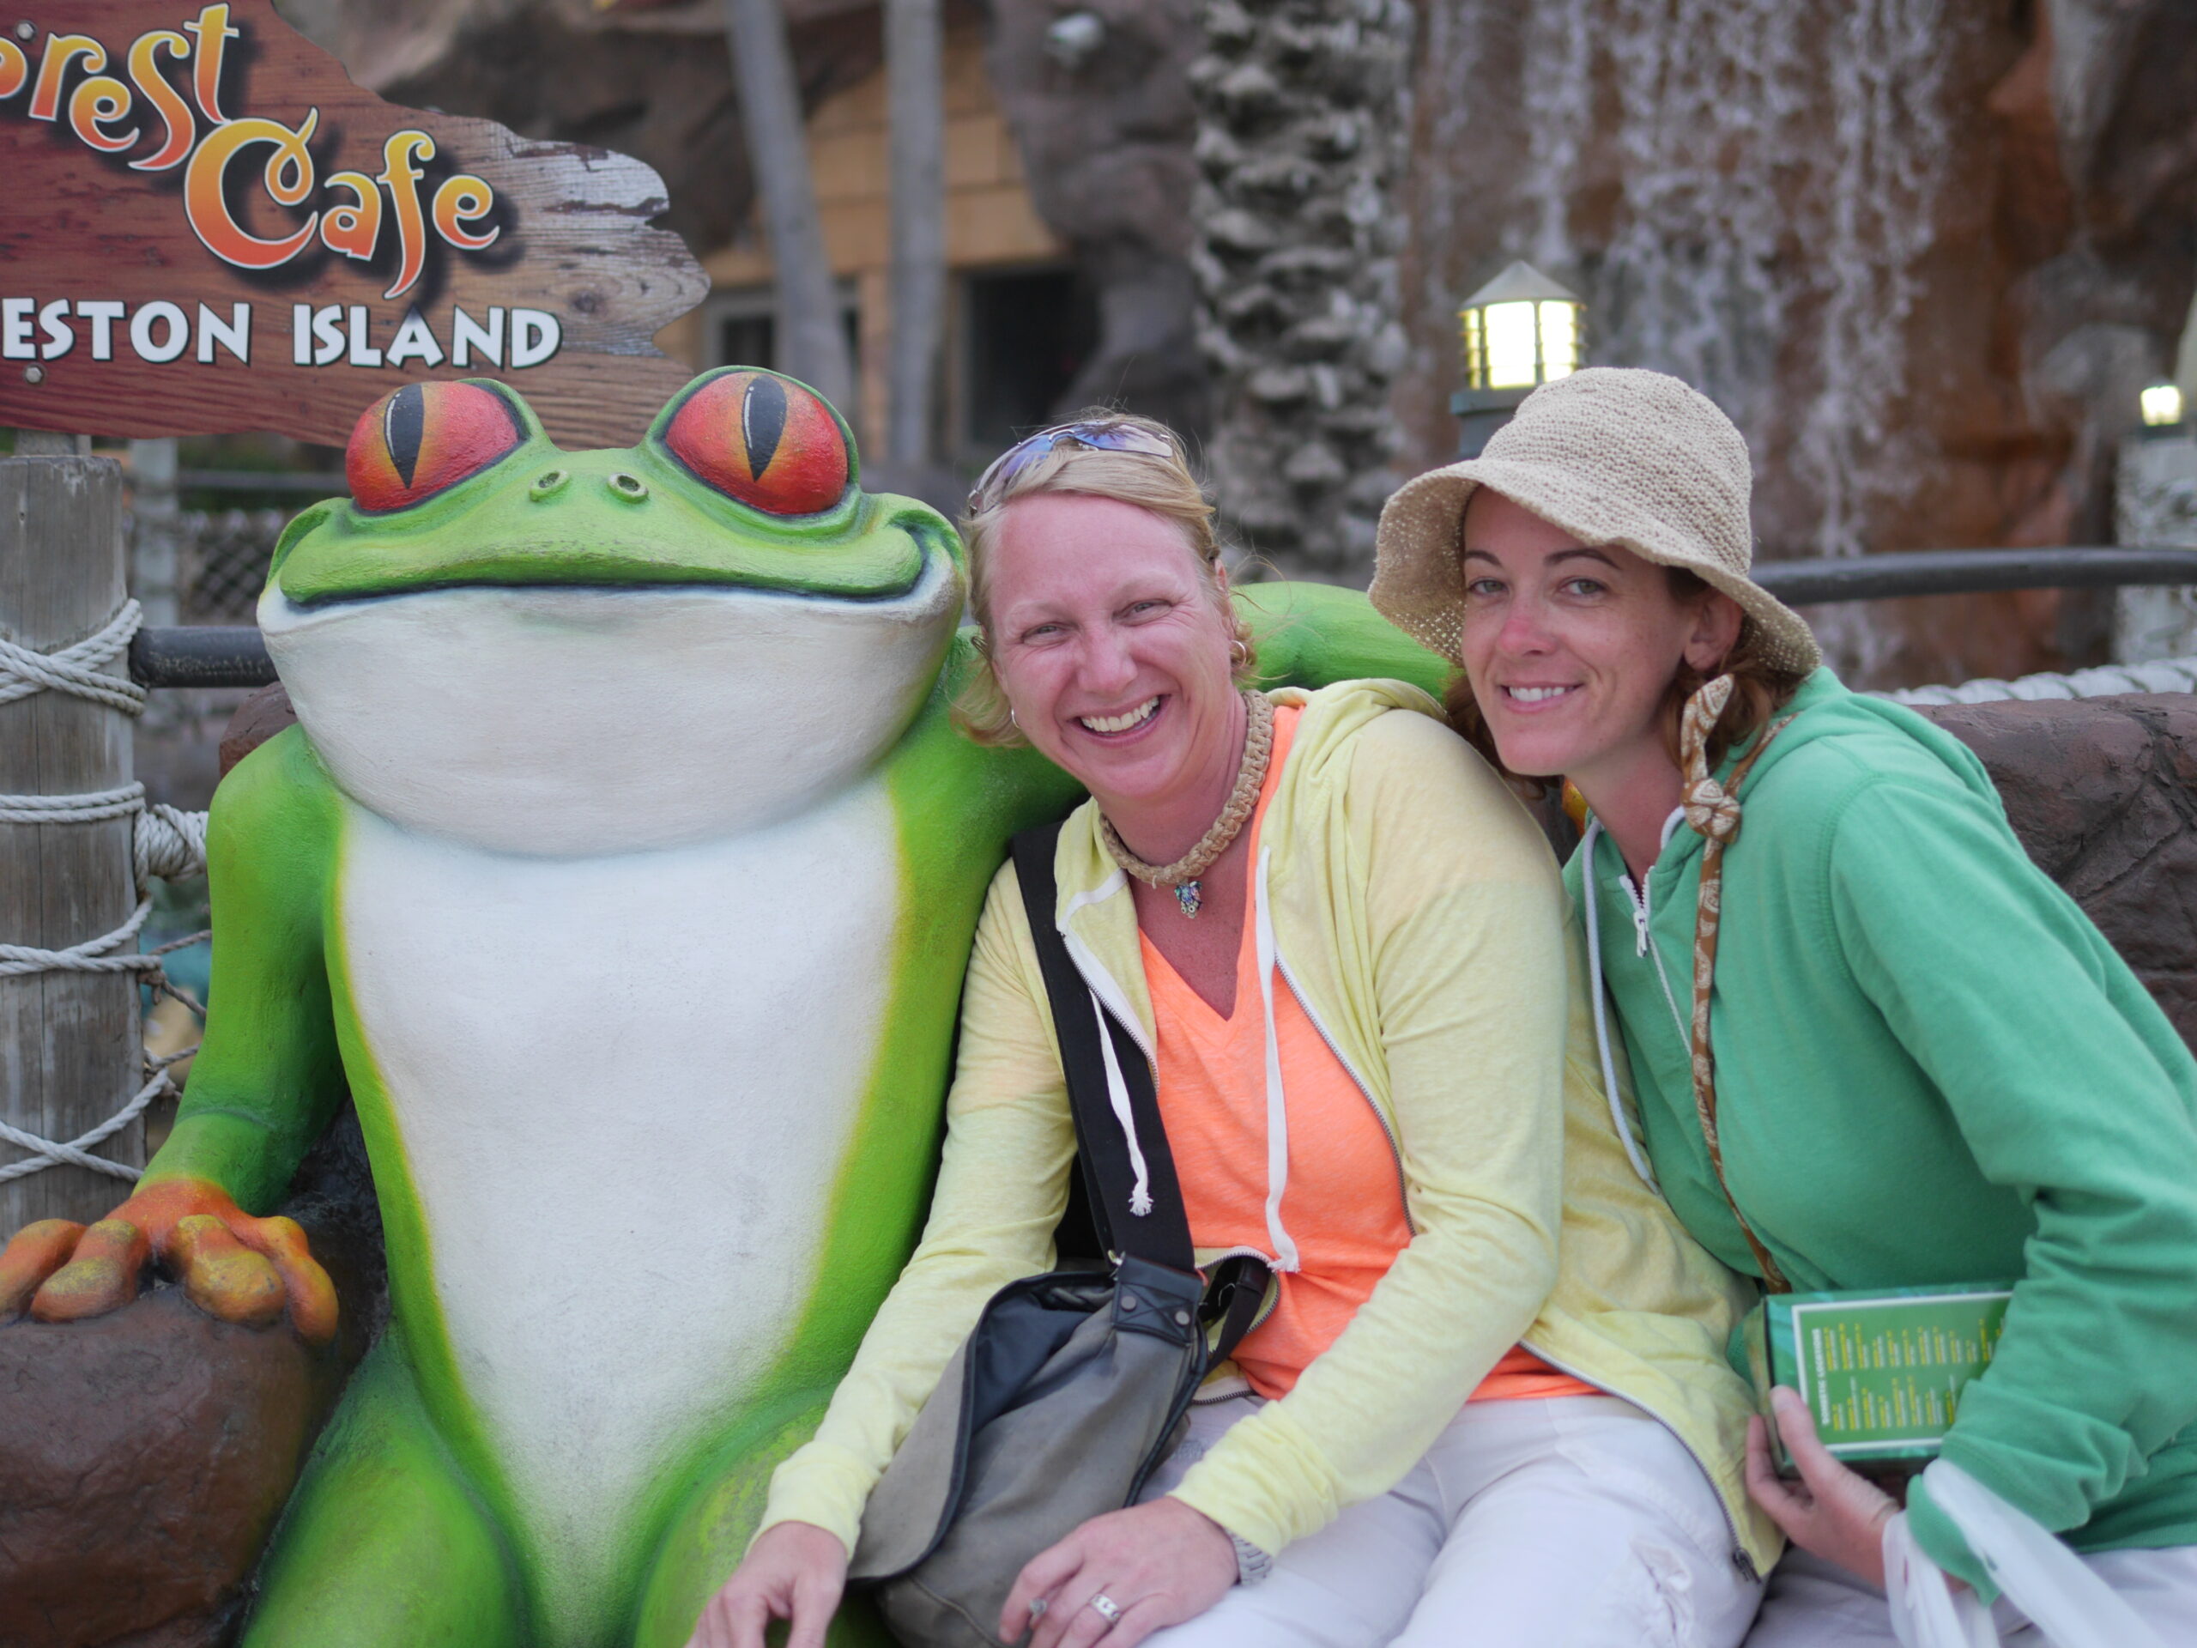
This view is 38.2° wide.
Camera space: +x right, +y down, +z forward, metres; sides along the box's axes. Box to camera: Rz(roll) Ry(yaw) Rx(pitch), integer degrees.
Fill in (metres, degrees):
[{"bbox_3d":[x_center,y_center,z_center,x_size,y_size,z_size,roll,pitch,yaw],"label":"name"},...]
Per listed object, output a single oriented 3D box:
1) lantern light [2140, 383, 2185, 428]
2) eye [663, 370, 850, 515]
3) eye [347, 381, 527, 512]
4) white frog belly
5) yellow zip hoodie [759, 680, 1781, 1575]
[{"bbox_3d":[4.021,-1.584,12.000,0.165,0.170,0.165,0,4,18],"label":"lantern light"},{"bbox_3d":[-0.217,-0.242,2.020,0.118,0.092,0.085,-2,4,-7],"label":"eye"},{"bbox_3d":[-0.423,-0.241,2.030,0.108,0.083,0.083,-1,4,3],"label":"eye"},{"bbox_3d":[-0.312,0.242,2.060,0.355,0.530,0.180,-1,4,-3],"label":"white frog belly"},{"bbox_3d":[0.153,0.187,1.973,0.520,0.550,0.580,0,4,22],"label":"yellow zip hoodie"}]

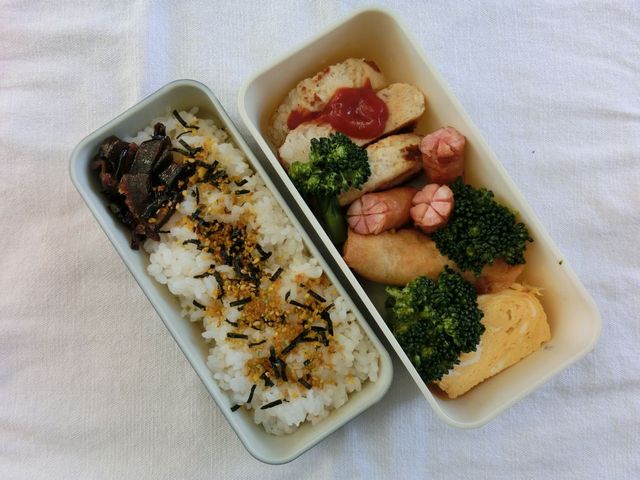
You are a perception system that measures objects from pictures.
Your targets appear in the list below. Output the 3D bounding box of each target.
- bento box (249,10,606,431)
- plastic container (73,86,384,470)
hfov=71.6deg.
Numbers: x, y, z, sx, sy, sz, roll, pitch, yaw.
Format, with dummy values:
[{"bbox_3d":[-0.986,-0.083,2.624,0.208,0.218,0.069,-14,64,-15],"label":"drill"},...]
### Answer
[{"bbox_3d":[0.045,-0.011,0.225,0.086,0.052,0.184,-33,88,-2],"label":"bento box"},{"bbox_3d":[-0.041,0.014,0.227,0.077,0.046,0.176,-34,88,-2],"label":"plastic container"}]

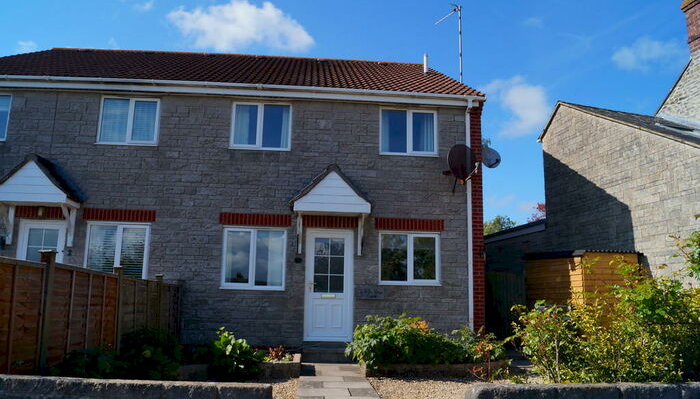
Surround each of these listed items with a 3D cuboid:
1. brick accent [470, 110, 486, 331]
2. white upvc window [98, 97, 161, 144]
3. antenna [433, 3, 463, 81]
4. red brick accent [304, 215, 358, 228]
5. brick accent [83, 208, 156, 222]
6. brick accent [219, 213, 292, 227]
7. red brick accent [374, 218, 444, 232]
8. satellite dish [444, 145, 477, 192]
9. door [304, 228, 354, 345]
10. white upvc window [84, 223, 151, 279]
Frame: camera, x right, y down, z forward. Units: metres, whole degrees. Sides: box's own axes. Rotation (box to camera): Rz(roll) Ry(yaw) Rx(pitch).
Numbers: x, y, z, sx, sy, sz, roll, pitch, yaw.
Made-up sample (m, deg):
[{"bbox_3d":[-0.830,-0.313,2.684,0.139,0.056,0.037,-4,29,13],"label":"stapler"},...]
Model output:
[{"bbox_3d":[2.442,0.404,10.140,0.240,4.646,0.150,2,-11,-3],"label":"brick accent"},{"bbox_3d":[-4.302,-1.513,10.233,1.145,0.937,0.100,2,-8,-3],"label":"white upvc window"},{"bbox_3d":[2.447,-3.559,12.877,0.350,2.280,1.050,9,-14,-35],"label":"antenna"},{"bbox_3d":[-0.374,0.442,10.177,1.081,0.227,0.100,2,-8,-3],"label":"red brick accent"},{"bbox_3d":[-4.253,0.300,9.734,1.350,0.218,0.100,2,-11,-3],"label":"brick accent"},{"bbox_3d":[-1.805,0.399,10.103,1.353,0.222,0.100,2,-8,-3],"label":"brick accent"},{"bbox_3d":[1.140,0.496,10.014,1.350,0.218,0.100,2,-11,-3],"label":"red brick accent"},{"bbox_3d":[2.066,-0.608,9.796,0.660,0.880,0.570,9,-14,-35],"label":"satellite dish"},{"bbox_3d":[-0.396,1.623,10.027,0.917,2.117,0.100,2,-8,-3],"label":"door"},{"bbox_3d":[-4.376,1.042,9.884,1.185,1.168,0.100,2,-8,-3],"label":"white upvc window"}]

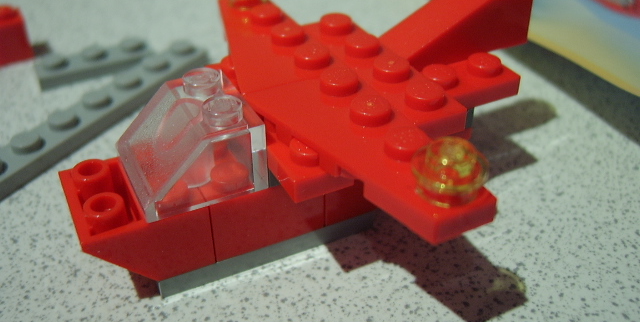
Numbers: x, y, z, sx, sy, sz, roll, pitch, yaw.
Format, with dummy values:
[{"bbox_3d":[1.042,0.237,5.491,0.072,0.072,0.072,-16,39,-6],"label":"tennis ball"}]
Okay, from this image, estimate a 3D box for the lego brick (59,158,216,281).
[{"bbox_3d":[-0.024,0.007,0.077,0.016,0.010,0.016,-16,39,-22],"label":"lego brick"}]

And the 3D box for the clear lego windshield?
[{"bbox_3d":[-0.017,-0.003,0.074,0.016,0.011,0.016,-16,39,-22],"label":"clear lego windshield"}]

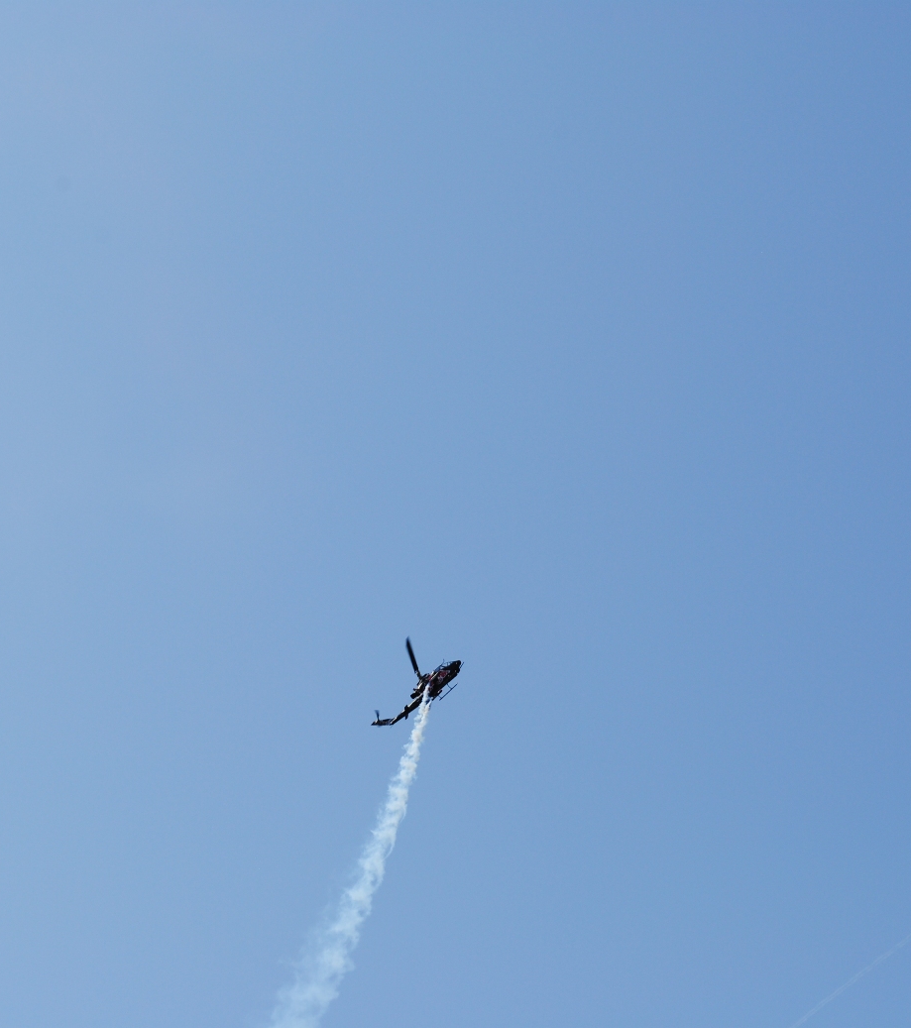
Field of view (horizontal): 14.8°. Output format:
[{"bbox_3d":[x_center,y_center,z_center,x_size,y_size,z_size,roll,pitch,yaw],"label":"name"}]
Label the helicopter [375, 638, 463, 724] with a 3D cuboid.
[{"bbox_3d":[-4.120,21.680,418.740,4.150,13.700,13.300,27,-33,40],"label":"helicopter"}]

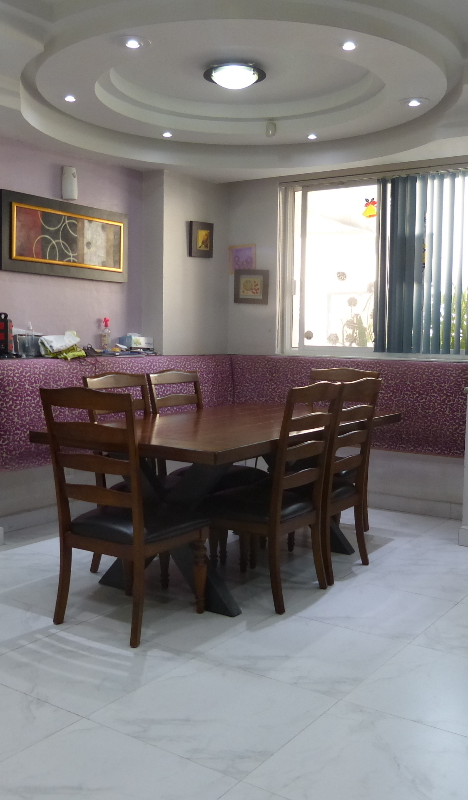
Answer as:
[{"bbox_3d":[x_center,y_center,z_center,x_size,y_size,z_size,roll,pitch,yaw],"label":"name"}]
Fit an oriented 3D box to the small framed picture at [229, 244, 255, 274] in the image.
[{"bbox_3d":[0.068,-1.122,6.159,0.255,0.225,0.015,4,5,35],"label":"small framed picture"}]

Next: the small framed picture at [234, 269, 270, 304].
[{"bbox_3d":[0.147,-0.893,6.109,0.320,0.265,0.025,4,5,35],"label":"small framed picture"}]

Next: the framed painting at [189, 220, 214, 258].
[{"bbox_3d":[-0.246,-1.219,5.887,0.030,0.260,0.270,4,5,35],"label":"framed painting"}]

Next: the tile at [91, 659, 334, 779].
[{"bbox_3d":[-0.056,1.014,2.530,0.600,0.012,0.600,4,5,35],"label":"tile"}]

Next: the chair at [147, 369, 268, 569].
[{"bbox_3d":[-0.133,0.352,4.398,0.575,1.025,0.470,4,5,35],"label":"chair"}]

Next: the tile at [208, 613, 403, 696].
[{"bbox_3d":[0.289,0.984,3.022,0.600,0.010,0.600,4,5,35],"label":"tile"}]

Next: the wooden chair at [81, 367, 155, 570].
[{"bbox_3d":[-0.421,0.385,4.028,0.580,1.016,0.490,4,5,35],"label":"wooden chair"}]

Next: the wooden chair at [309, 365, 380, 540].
[{"bbox_3d":[0.555,0.331,4.802,0.480,1.025,0.580,4,5,35],"label":"wooden chair"}]

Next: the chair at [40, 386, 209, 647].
[{"bbox_3d":[-0.442,0.441,3.272,0.490,1.014,0.580,4,5,35],"label":"chair"}]

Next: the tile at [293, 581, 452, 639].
[{"bbox_3d":[0.627,0.951,3.511,0.600,0.010,0.600,4,5,35],"label":"tile"}]

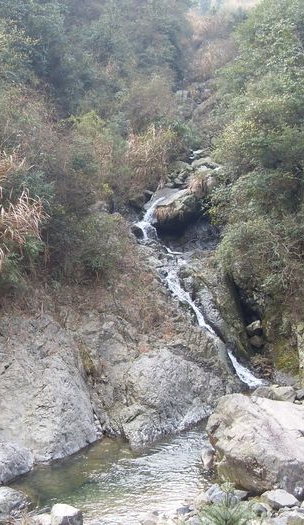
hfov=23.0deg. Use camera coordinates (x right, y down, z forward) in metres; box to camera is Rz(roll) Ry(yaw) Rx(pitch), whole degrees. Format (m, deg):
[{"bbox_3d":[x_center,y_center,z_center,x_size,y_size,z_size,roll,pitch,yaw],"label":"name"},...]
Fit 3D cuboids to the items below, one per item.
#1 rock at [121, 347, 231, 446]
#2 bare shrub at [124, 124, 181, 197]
[{"bbox_3d":[0.382,2.275,12.700,1.845,1.647,1.500,0,3,0],"label":"rock"},{"bbox_3d":[0.014,-2.795,20.500,1.506,1.937,1.500,0,3,0],"label":"bare shrub"}]

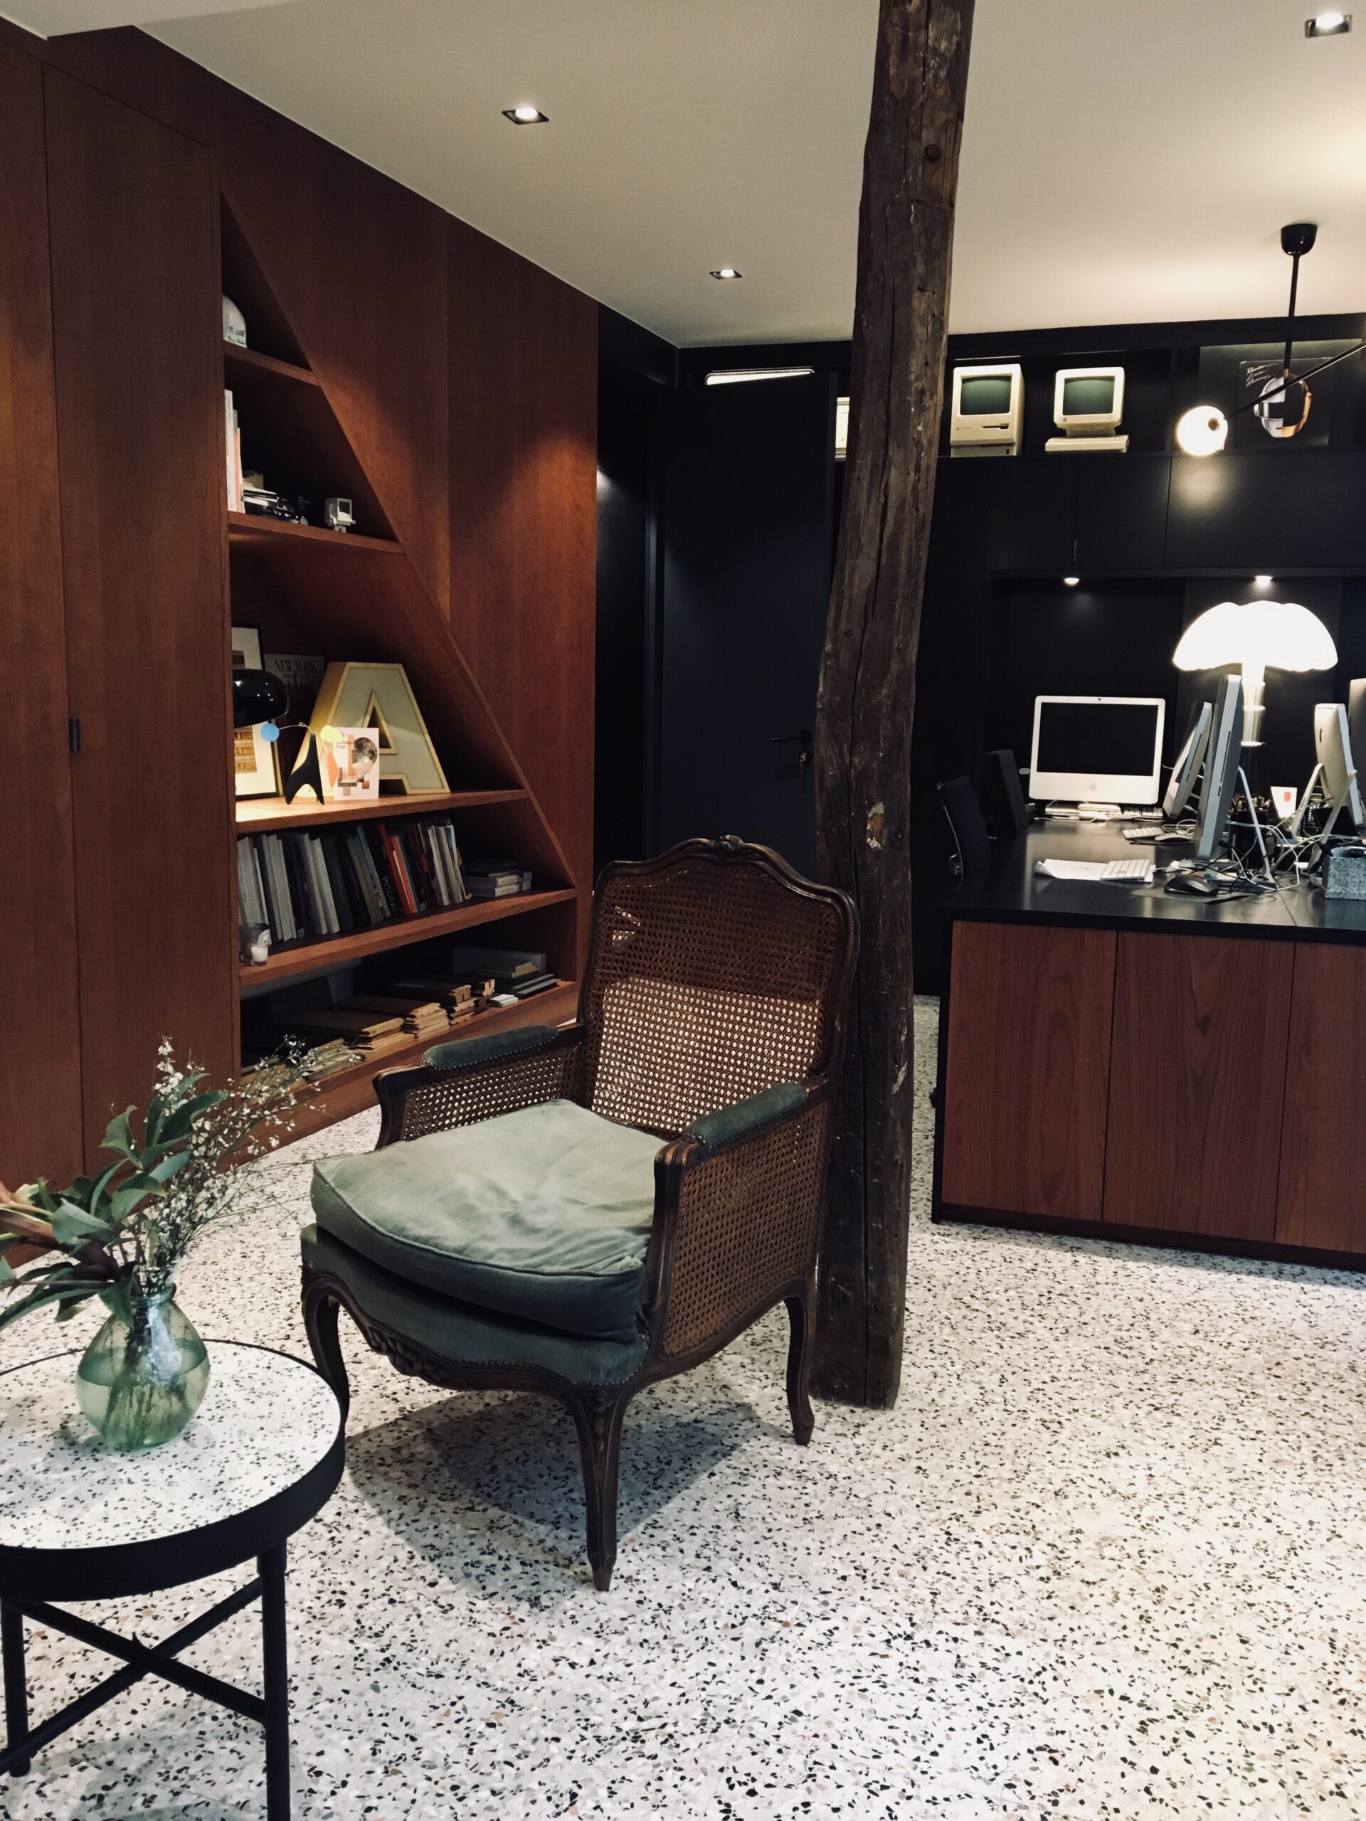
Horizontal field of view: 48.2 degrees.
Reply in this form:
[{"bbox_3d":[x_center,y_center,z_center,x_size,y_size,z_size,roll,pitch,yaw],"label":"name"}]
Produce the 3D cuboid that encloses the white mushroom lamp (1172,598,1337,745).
[{"bbox_3d":[2.058,-0.711,5.571,0.550,0.833,0.550,3,8,16],"label":"white mushroom lamp"}]

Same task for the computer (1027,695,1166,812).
[{"bbox_3d":[1.630,-0.595,6.021,0.493,0.468,0.190,3,8,16],"label":"computer"}]

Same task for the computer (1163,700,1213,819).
[{"bbox_3d":[1.741,-0.465,5.120,0.195,0.457,0.515,3,8,13],"label":"computer"}]

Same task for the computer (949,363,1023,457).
[{"bbox_3d":[1.190,-1.913,5.930,0.246,0.342,0.277,3,8,16],"label":"computer"}]

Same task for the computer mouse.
[{"bbox_3d":[1.220,-0.062,3.657,0.122,0.045,0.072,3,8,16],"label":"computer mouse"}]

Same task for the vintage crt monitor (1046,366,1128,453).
[{"bbox_3d":[1.573,-1.908,5.904,0.305,0.333,0.290,3,8,16],"label":"vintage crt monitor"}]

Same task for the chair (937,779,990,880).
[{"bbox_3d":[1.004,0.119,4.325,0.600,0.950,0.600,4,9,22],"label":"chair"}]

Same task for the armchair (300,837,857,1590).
[{"bbox_3d":[-0.137,0.376,2.349,0.655,0.945,0.700,7,10,38],"label":"armchair"}]

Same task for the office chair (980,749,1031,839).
[{"bbox_3d":[1.371,-0.068,5.537,0.600,1.000,0.600,4,8,19],"label":"office chair"}]

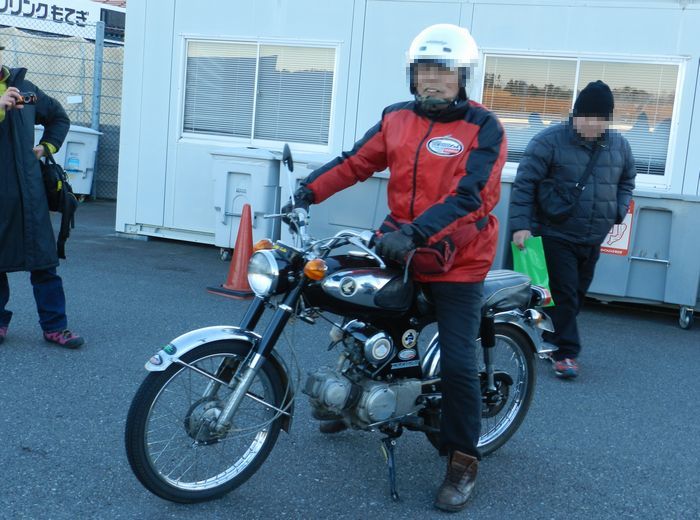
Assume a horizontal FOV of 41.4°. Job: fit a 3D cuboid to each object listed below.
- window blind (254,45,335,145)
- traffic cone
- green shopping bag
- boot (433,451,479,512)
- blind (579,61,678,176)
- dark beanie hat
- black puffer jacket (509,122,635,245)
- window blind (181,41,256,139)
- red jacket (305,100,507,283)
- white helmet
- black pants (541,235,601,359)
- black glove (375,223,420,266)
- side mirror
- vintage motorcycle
[{"bbox_3d":[-0.514,-1.536,8.580,0.770,0.875,0.050,8,9,22],"label":"window blind"},{"bbox_3d":[-0.820,-0.096,7.197,0.380,0.690,0.380,10,9,32],"label":"traffic cone"},{"bbox_3d":[1.044,0.077,5.320,0.240,0.390,0.060,-5,8,16],"label":"green shopping bag"},{"bbox_3d":[0.411,0.775,3.368,0.115,0.180,0.290,7,8,19],"label":"boot"},{"bbox_3d":[2.231,-1.146,7.480,0.770,0.875,0.050,8,9,22],"label":"blind"},{"bbox_3d":[1.359,-0.887,5.141,0.200,0.200,0.230,8,20,20],"label":"dark beanie hat"},{"bbox_3d":[1.242,-0.423,5.200,0.610,0.660,0.420,4,8,-5],"label":"black puffer jacket"},{"bbox_3d":[-1.240,-1.652,9.001,0.800,0.920,0.050,8,9,21],"label":"window blind"},{"bbox_3d":[0.193,-0.259,3.363,0.694,0.659,0.627,10,10,33],"label":"red jacket"},{"bbox_3d":[0.333,-0.719,3.340,0.255,0.265,0.300,7,9,18],"label":"white helmet"},{"bbox_3d":[1.262,0.191,5.280,0.370,0.790,0.440,4,8,-5],"label":"black pants"},{"bbox_3d":[0.157,-0.051,3.073,0.160,0.110,0.110,-17,18,-29],"label":"black glove"},{"bbox_3d":[-0.221,-0.368,3.330,0.040,0.105,0.105,-16,15,-17],"label":"side mirror"},{"bbox_3d":[0.100,0.240,3.426,1.890,1.170,0.700,-1,10,-33],"label":"vintage motorcycle"}]

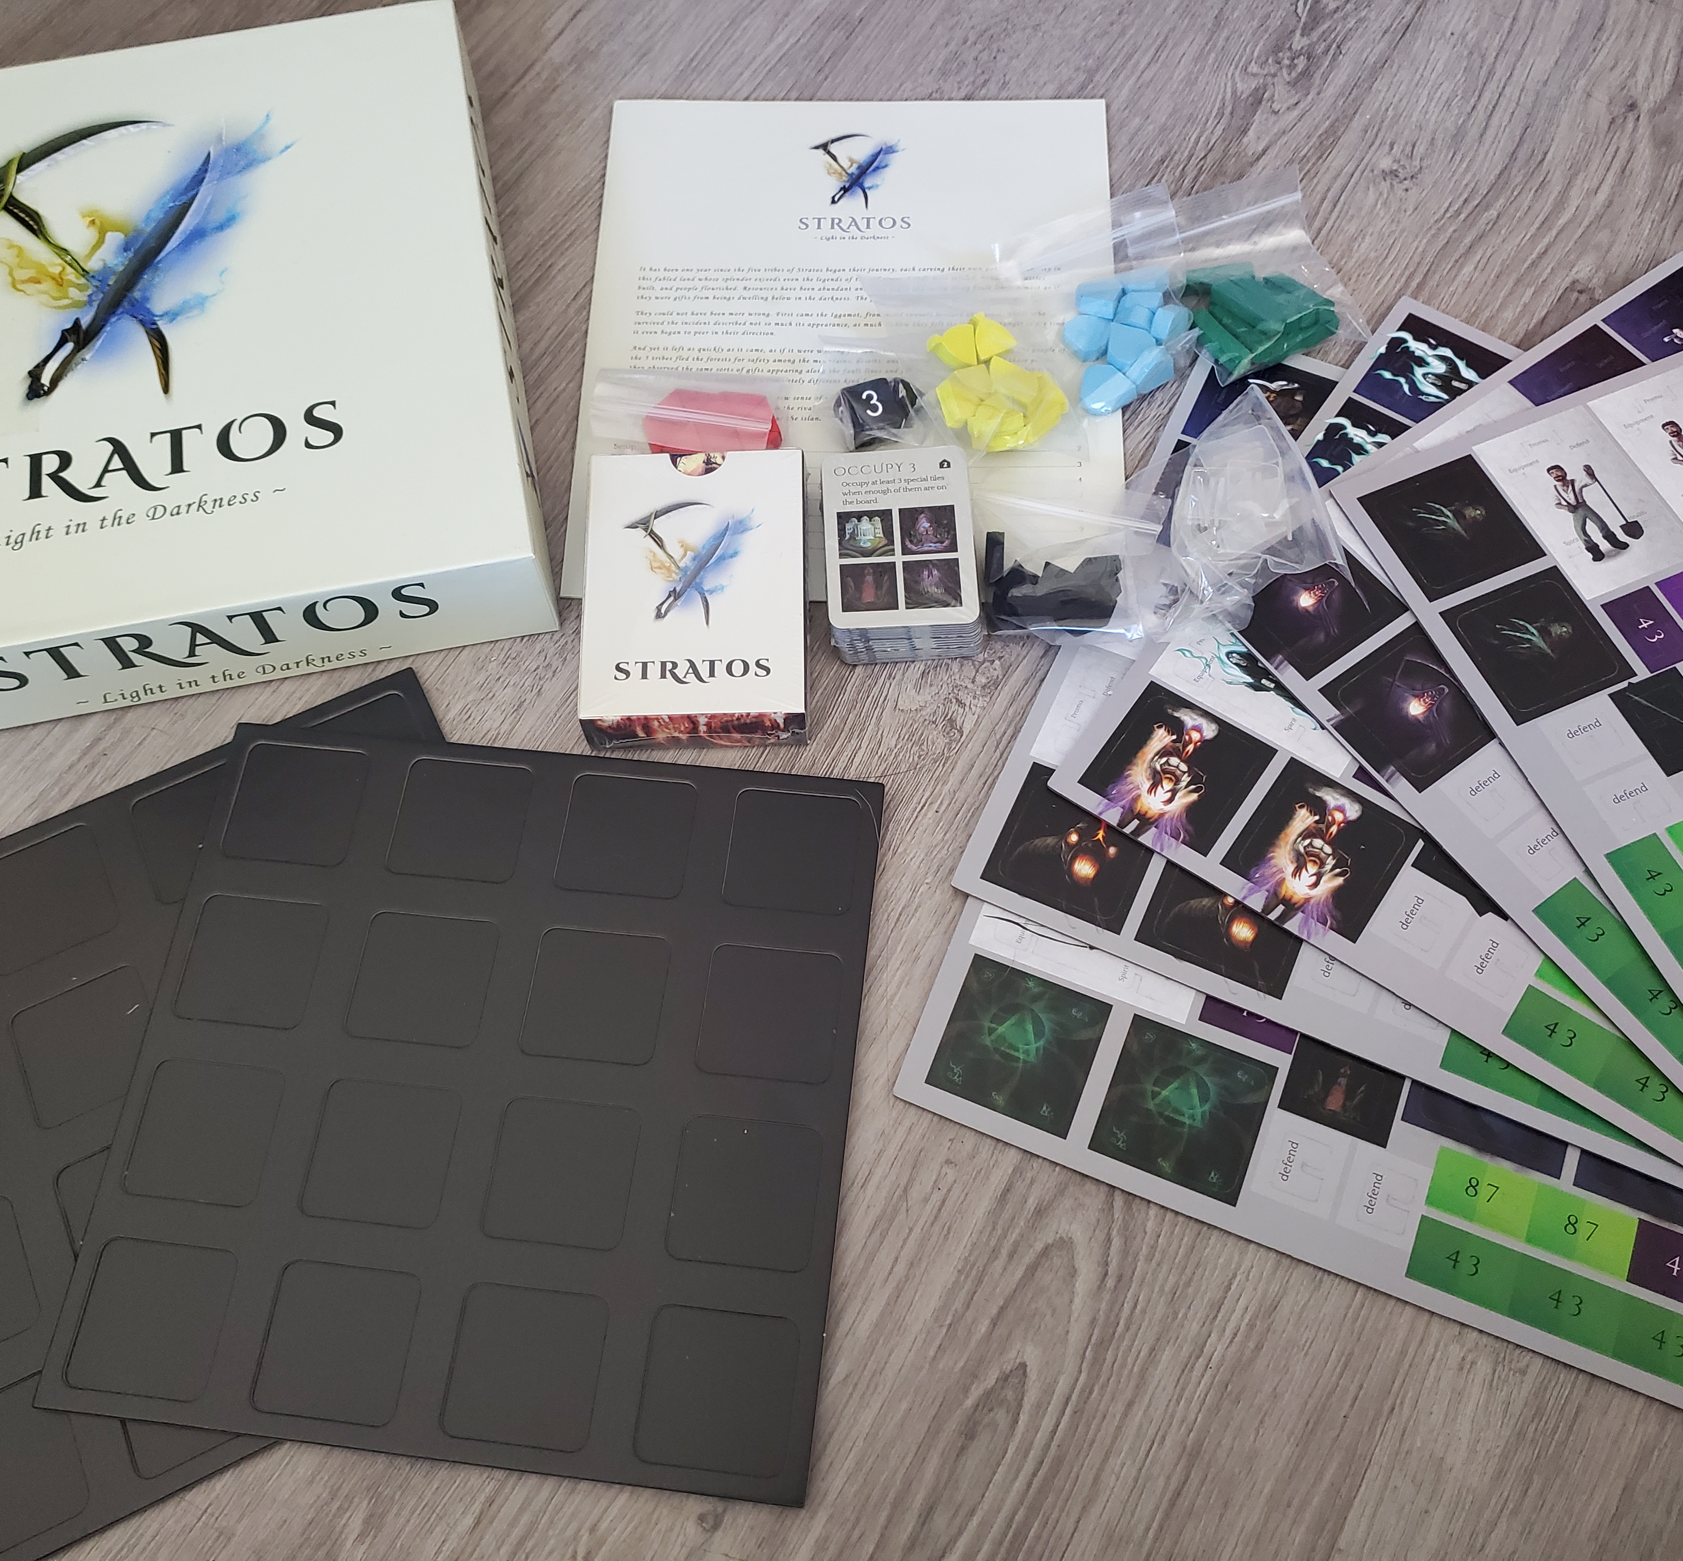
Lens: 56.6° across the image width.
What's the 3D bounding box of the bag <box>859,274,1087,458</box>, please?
[{"bbox_3d":[0.043,-0.143,0.522,0.057,0.016,0.084,-11,66,-3],"label":"bag"}]

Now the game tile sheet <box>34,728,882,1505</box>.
[{"bbox_3d":[-0.097,0.082,0.435,0.200,0.003,0.196,5,67,4],"label":"game tile sheet"}]

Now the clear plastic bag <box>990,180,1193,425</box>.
[{"bbox_3d":[0.099,-0.167,0.533,0.064,0.015,0.080,-20,67,-7],"label":"clear plastic bag"}]

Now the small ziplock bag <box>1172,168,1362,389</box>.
[{"bbox_3d":[0.145,-0.176,0.536,0.059,0.017,0.081,-15,67,-5],"label":"small ziplock bag"}]

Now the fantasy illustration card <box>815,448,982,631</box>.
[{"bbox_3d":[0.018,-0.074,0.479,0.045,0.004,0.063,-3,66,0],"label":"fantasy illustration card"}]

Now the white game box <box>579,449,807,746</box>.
[{"bbox_3d":[-0.044,-0.057,0.485,0.066,0.023,0.091,-2,66,1],"label":"white game box"}]

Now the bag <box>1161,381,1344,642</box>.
[{"bbox_3d":[0.130,-0.089,0.487,0.053,0.028,0.092,1,66,2],"label":"bag"}]

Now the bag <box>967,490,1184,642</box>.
[{"bbox_3d":[0.075,-0.070,0.489,0.066,0.019,0.055,-1,66,1],"label":"bag"}]

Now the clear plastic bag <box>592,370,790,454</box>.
[{"bbox_3d":[-0.050,-0.119,0.514,0.069,0.018,0.043,2,66,3],"label":"clear plastic bag"}]

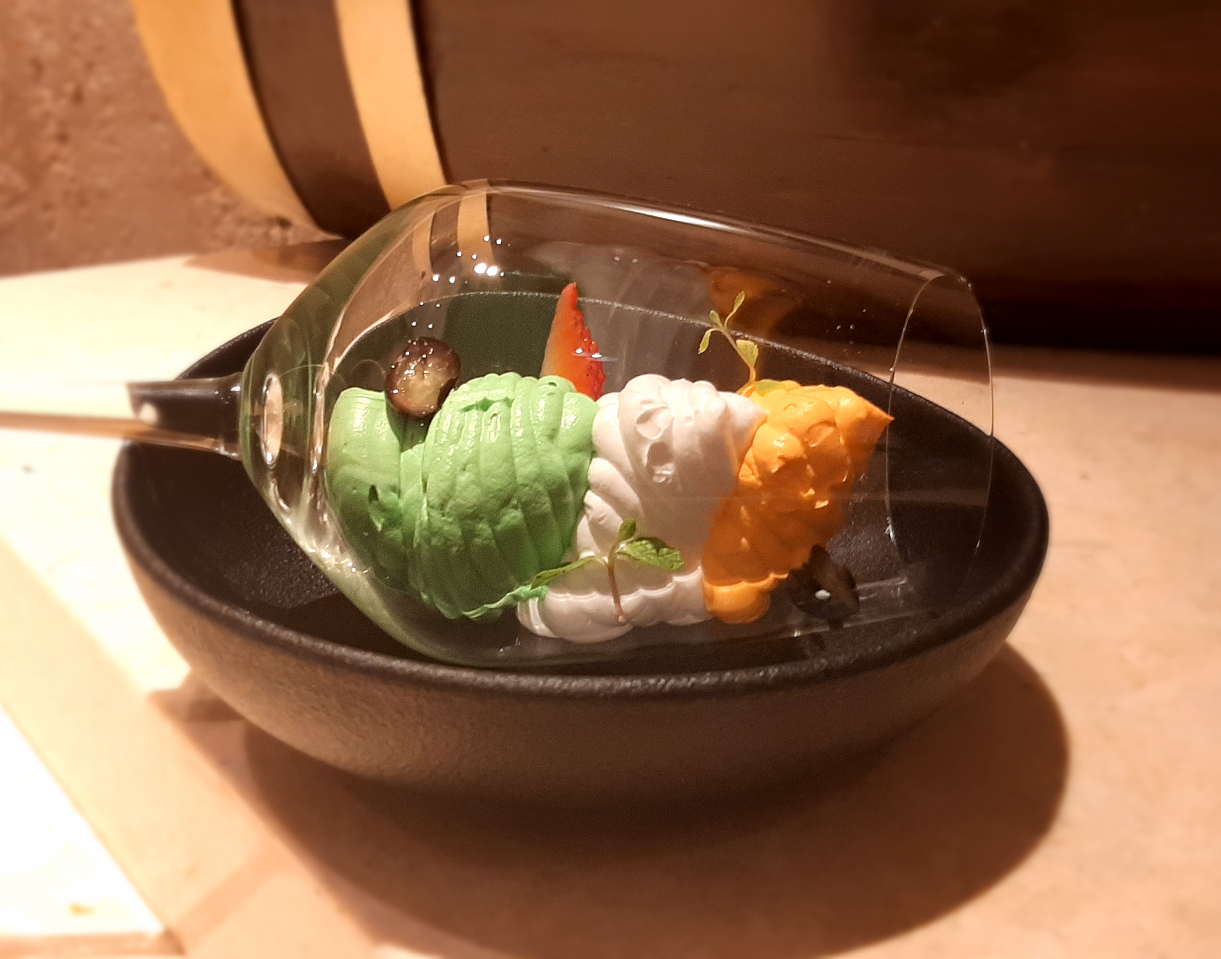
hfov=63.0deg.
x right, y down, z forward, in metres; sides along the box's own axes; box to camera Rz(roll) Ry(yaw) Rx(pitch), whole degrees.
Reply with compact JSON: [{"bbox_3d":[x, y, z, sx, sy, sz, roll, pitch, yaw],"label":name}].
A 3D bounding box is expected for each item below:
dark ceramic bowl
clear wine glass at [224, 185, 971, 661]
[{"bbox_3d":[-0.007,0.014,0.224,0.186,0.055,0.186,5,25,0],"label":"dark ceramic bowl"},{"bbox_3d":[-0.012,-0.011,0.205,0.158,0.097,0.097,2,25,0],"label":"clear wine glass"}]

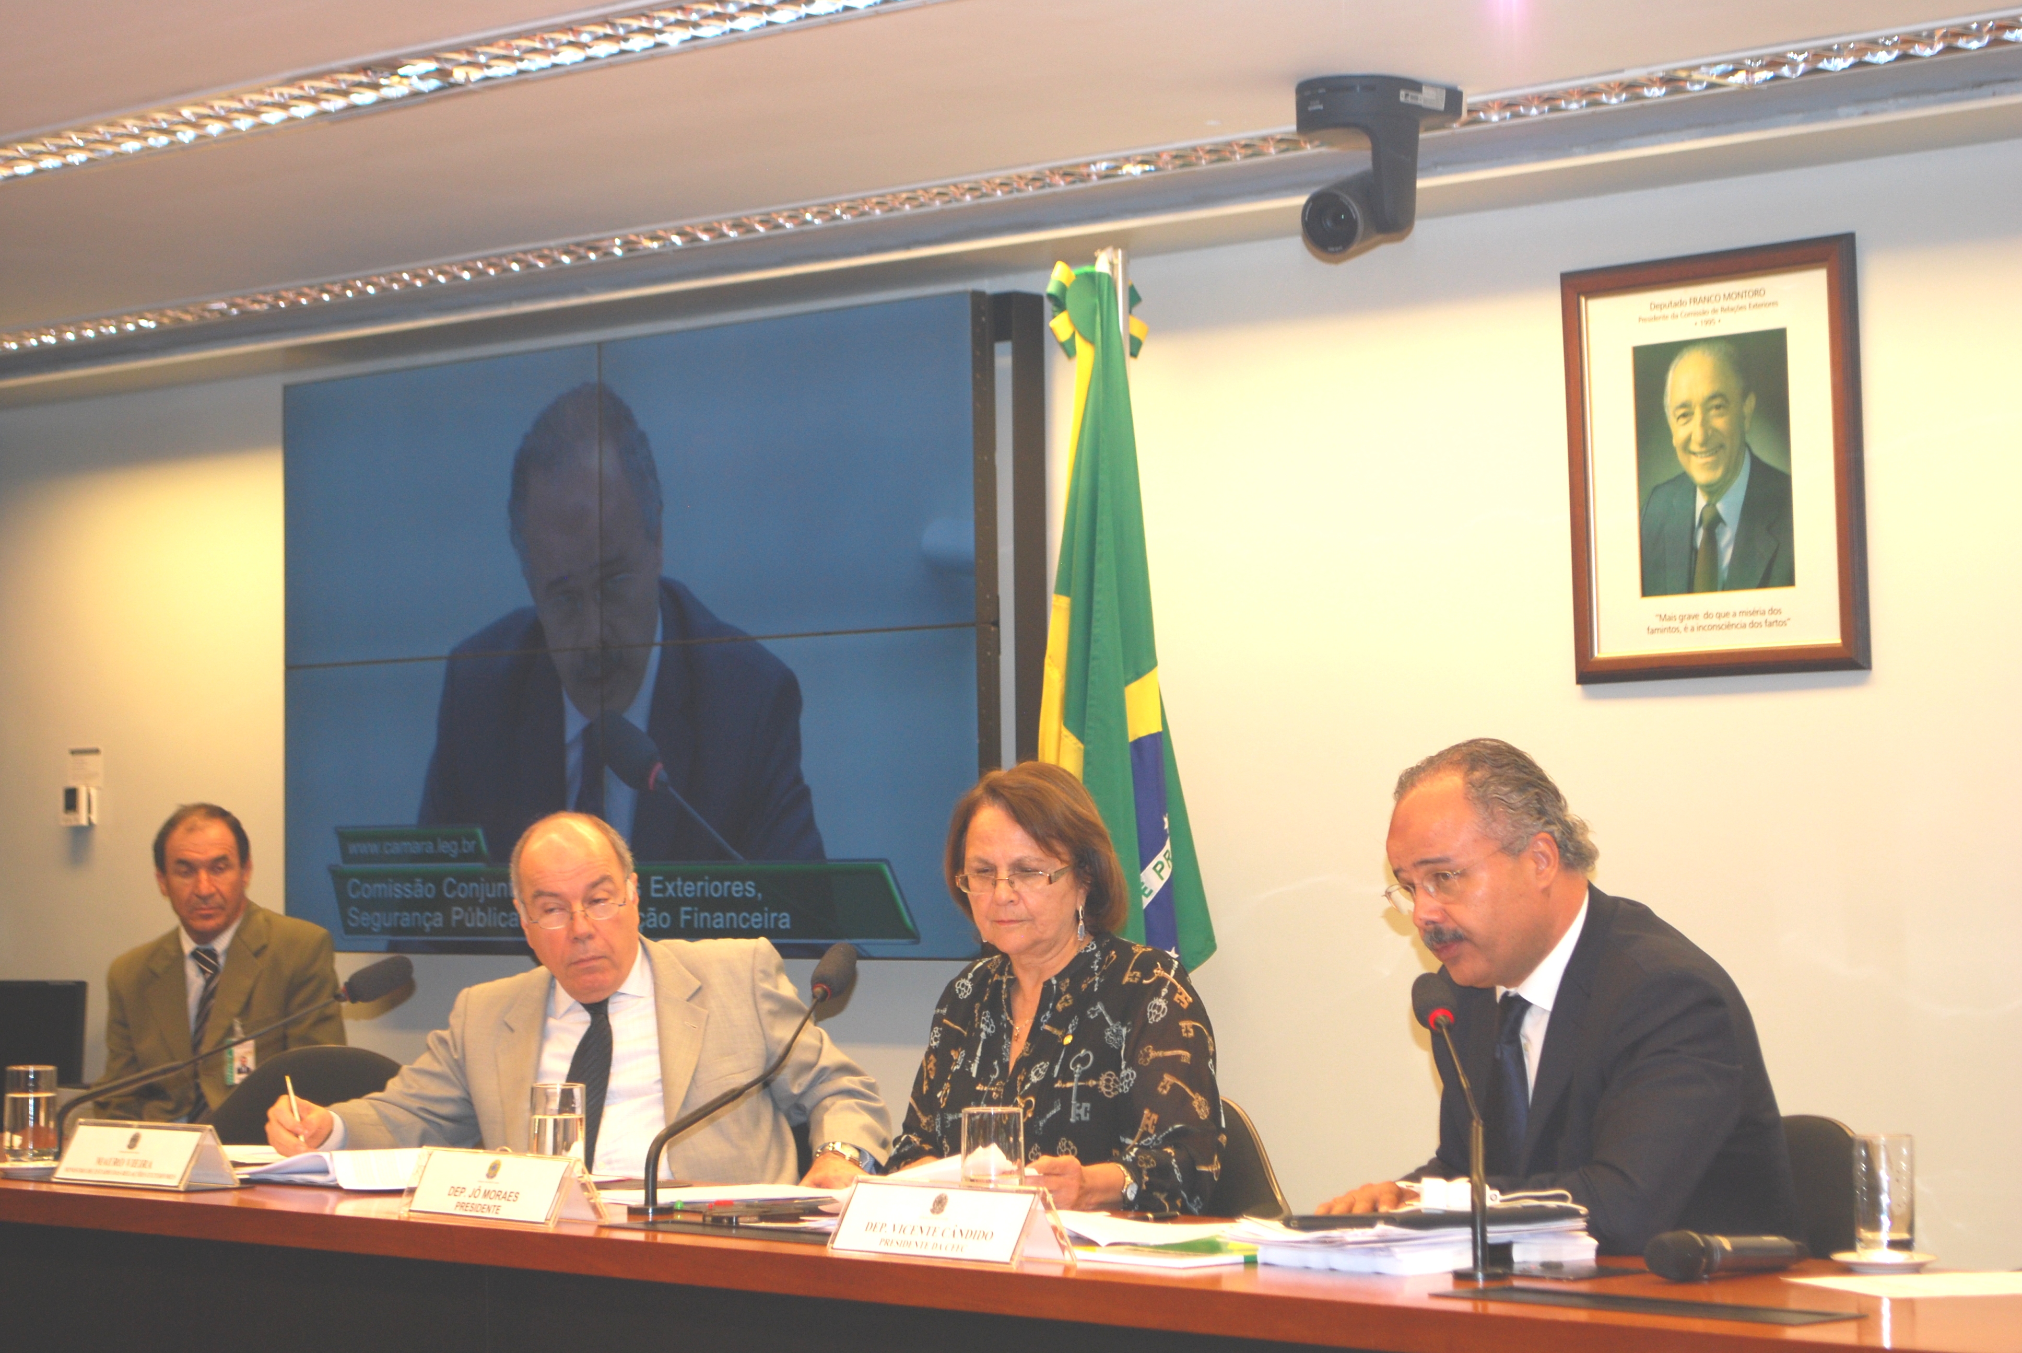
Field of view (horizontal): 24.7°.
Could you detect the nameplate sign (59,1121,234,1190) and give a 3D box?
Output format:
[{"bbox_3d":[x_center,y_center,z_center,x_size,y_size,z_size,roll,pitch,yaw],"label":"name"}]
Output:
[{"bbox_3d":[-1.106,0.609,5.888,0.079,0.075,0.300,1,-3,-44],"label":"nameplate sign"}]

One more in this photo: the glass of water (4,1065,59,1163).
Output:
[{"bbox_3d":[-1.308,0.585,6.162,0.068,0.125,0.068,1,-3,-44],"label":"glass of water"}]

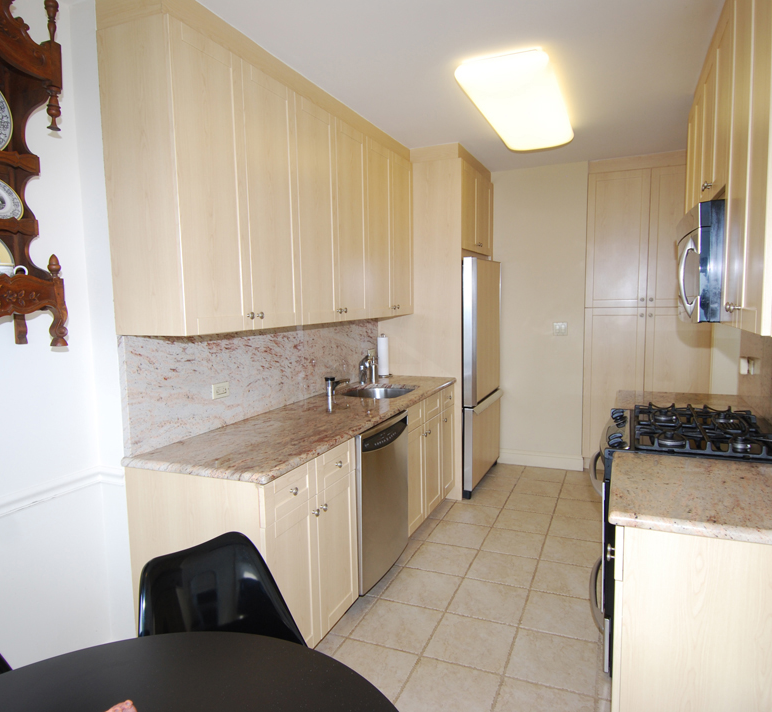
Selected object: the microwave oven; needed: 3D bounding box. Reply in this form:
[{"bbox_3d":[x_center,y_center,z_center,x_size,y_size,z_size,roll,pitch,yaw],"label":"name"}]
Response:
[{"bbox_3d":[1.317,-0.340,2.023,0.390,0.395,0.760,1,5,23],"label":"microwave oven"}]

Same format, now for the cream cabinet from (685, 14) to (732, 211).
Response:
[{"bbox_3d":[1.487,-0.905,2.213,0.294,0.565,1.139,1,6,24],"label":"cream cabinet"}]

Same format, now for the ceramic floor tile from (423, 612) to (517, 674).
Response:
[{"bbox_3d":[0.371,1.242,2.308,0.334,0.010,0.330,1,6,24],"label":"ceramic floor tile"}]

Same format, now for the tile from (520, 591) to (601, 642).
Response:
[{"bbox_3d":[0.821,1.214,2.479,0.334,0.010,0.330,1,6,24],"label":"tile"}]

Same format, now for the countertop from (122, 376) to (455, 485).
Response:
[{"bbox_3d":[-0.245,0.288,2.942,0.644,0.036,2.301,1,6,24],"label":"countertop"}]

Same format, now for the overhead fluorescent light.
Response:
[{"bbox_3d":[0.801,-1.414,3.084,0.440,0.090,1.280,1,5,23],"label":"overhead fluorescent light"}]

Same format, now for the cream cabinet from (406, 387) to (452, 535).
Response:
[{"bbox_3d":[0.045,0.657,3.599,0.575,0.821,0.913,1,6,24],"label":"cream cabinet"}]

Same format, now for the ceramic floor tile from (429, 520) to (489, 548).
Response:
[{"bbox_3d":[0.465,1.126,3.355,0.334,0.015,0.334,1,6,24],"label":"ceramic floor tile"}]

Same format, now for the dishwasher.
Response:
[{"bbox_3d":[-0.256,0.736,2.883,0.598,0.818,0.615,1,6,24],"label":"dishwasher"}]

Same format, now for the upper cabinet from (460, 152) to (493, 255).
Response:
[{"bbox_3d":[0.427,-1.127,4.286,0.640,0.626,0.952,1,6,24],"label":"upper cabinet"}]

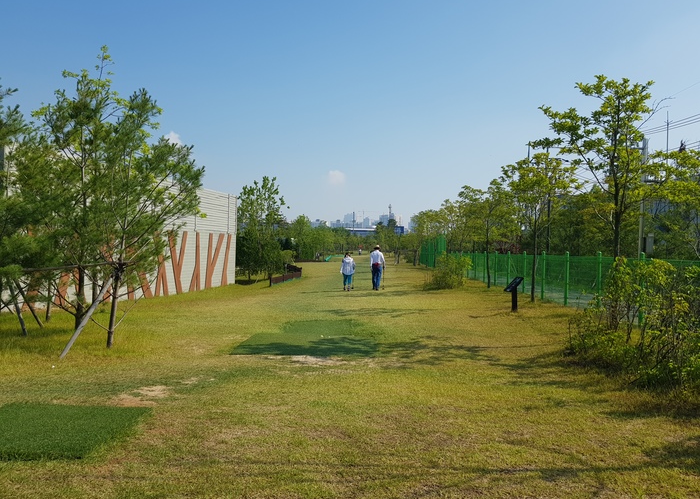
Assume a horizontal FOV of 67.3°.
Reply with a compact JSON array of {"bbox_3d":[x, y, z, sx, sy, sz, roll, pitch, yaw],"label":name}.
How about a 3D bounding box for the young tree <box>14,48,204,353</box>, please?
[{"bbox_3d":[-3.728,-0.806,8.150,2.880,4.650,2.700,1,0,0],"label":"young tree"}]

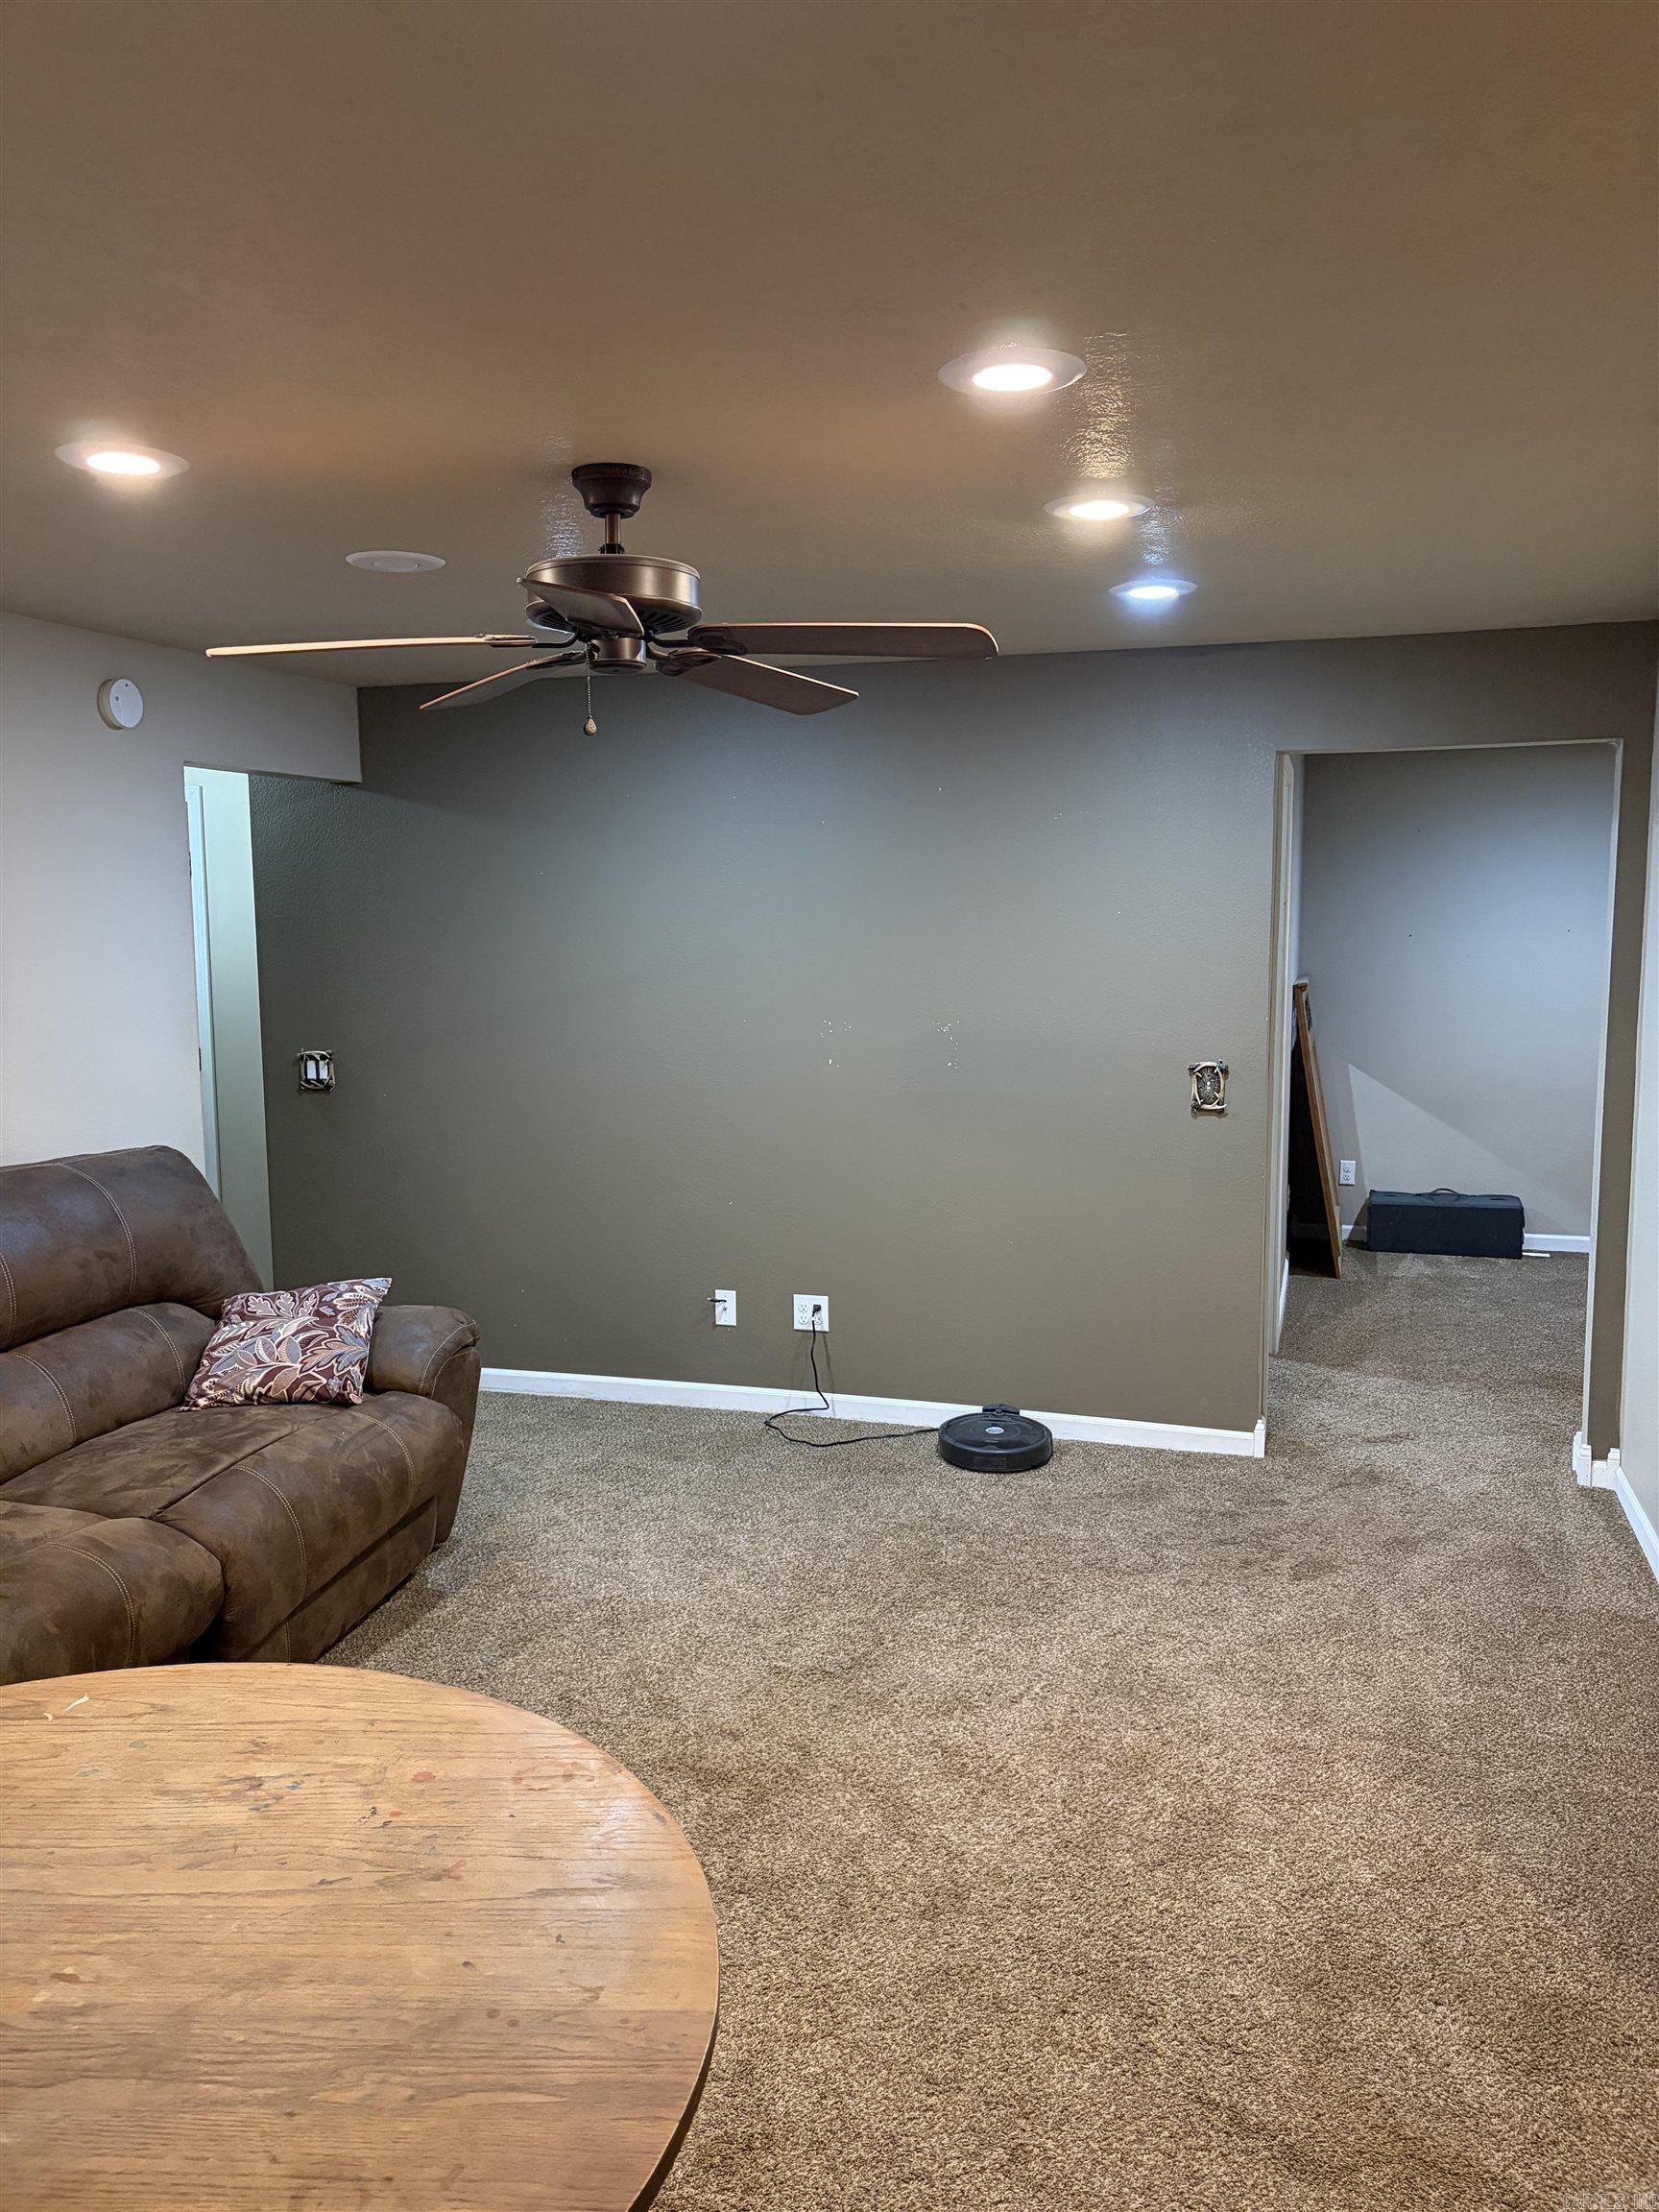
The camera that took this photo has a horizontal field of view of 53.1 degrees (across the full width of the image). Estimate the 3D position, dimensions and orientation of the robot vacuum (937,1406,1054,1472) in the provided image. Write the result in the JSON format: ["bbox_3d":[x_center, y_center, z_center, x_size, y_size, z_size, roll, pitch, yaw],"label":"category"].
[{"bbox_3d":[0.488,0.985,4.859,0.340,0.092,0.345,1,6,17],"label":"robot vacuum"}]

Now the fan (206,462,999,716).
[{"bbox_3d":[-0.371,-0.908,2.846,1.300,0.340,1.270,-1,6,-2],"label":"fan"}]

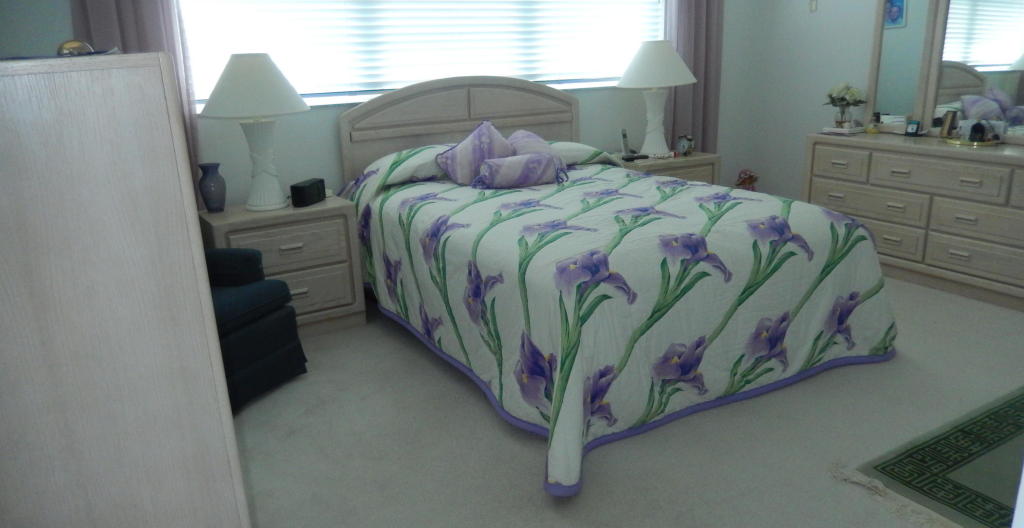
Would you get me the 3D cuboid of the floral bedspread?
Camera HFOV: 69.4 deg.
[{"bbox_3d":[0.379,-0.043,3.693,1.770,0.790,2.160,-11,18,-28],"label":"floral bedspread"}]

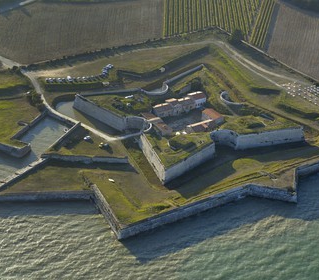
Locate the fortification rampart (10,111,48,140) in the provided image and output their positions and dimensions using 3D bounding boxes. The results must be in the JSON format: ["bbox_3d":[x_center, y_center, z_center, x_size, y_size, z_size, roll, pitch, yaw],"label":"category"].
[{"bbox_3d":[-83.120,-8.900,536.330,2.100,3.300,43.830,15,31,19],"label":"fortification rampart"}]

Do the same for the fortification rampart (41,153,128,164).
[{"bbox_3d":[-43.910,10.980,498.430,49.930,4.200,2.500,3,30,-2],"label":"fortification rampart"}]

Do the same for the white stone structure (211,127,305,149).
[{"bbox_3d":[62.670,-2.550,535.540,59.580,9.500,11.000,-6,31,-17],"label":"white stone structure"}]

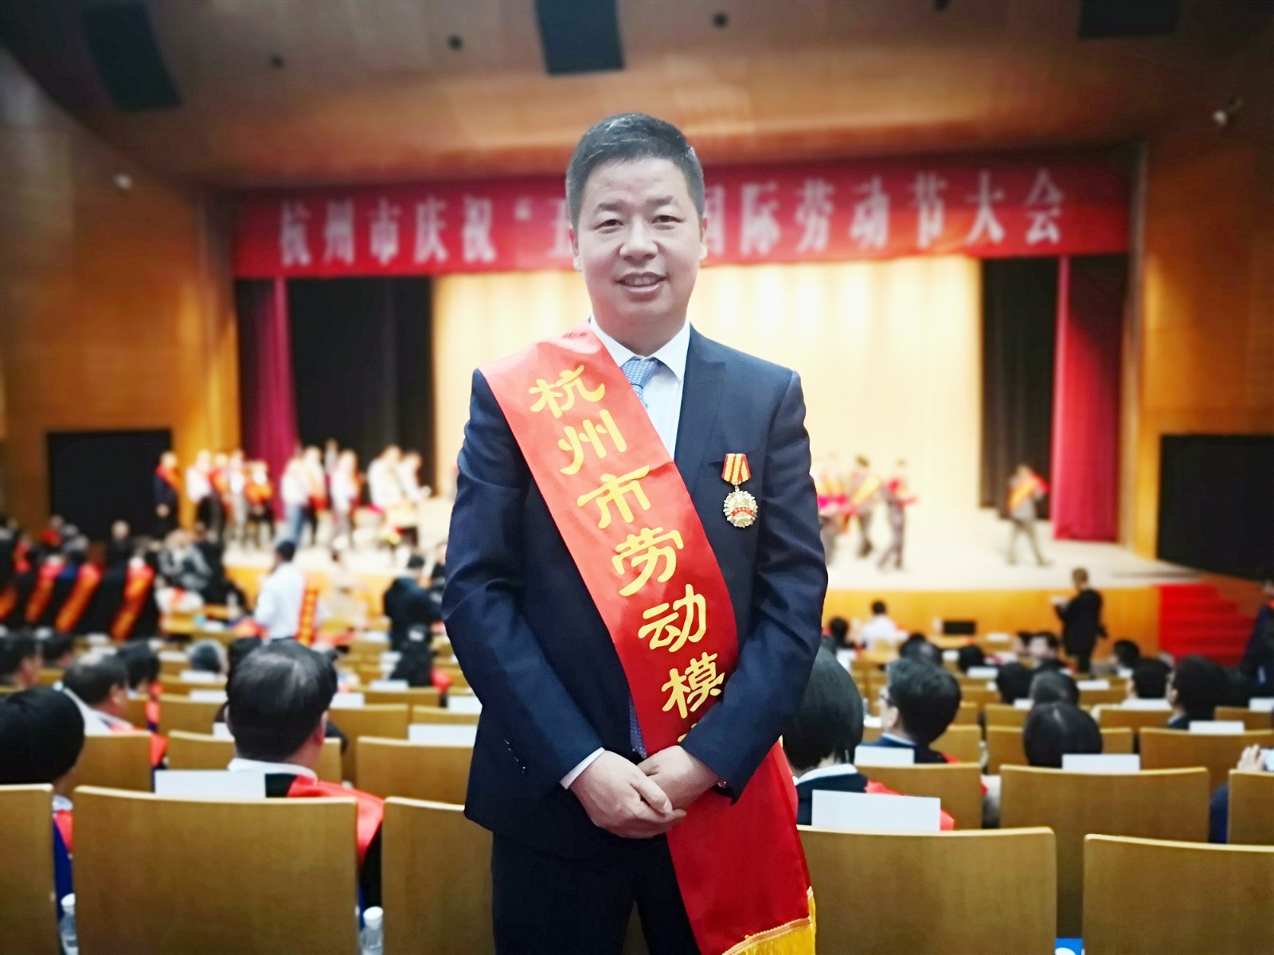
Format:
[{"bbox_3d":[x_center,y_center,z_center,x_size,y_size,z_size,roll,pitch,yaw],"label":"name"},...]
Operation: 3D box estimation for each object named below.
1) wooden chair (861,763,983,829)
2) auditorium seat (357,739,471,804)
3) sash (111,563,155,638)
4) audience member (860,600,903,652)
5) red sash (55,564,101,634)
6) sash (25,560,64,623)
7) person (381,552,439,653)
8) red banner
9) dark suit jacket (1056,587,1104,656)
[{"bbox_3d":[0.625,1.136,2.770,0.530,0.930,0.600,0,5,7],"label":"wooden chair"},{"bbox_3d":[-0.448,1.130,2.894,0.530,0.930,0.600,0,5,7],"label":"auditorium seat"},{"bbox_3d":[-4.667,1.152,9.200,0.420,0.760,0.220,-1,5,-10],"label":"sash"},{"bbox_3d":[2.859,2.062,11.776,0.500,1.280,0.700,0,5,4],"label":"audience member"},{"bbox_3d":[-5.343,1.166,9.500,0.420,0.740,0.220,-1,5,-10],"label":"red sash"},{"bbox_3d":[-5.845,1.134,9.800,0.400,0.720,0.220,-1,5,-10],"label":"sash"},{"bbox_3d":[-2.082,1.542,9.275,0.500,1.680,0.520,-5,7,-45],"label":"person"},{"bbox_3d":[0.244,-4.887,19.000,17.100,1.800,0.100,0,5,8],"label":"red banner"},{"bbox_3d":[5.087,1.661,11.400,0.360,0.780,0.500,3,6,35],"label":"dark suit jacket"}]

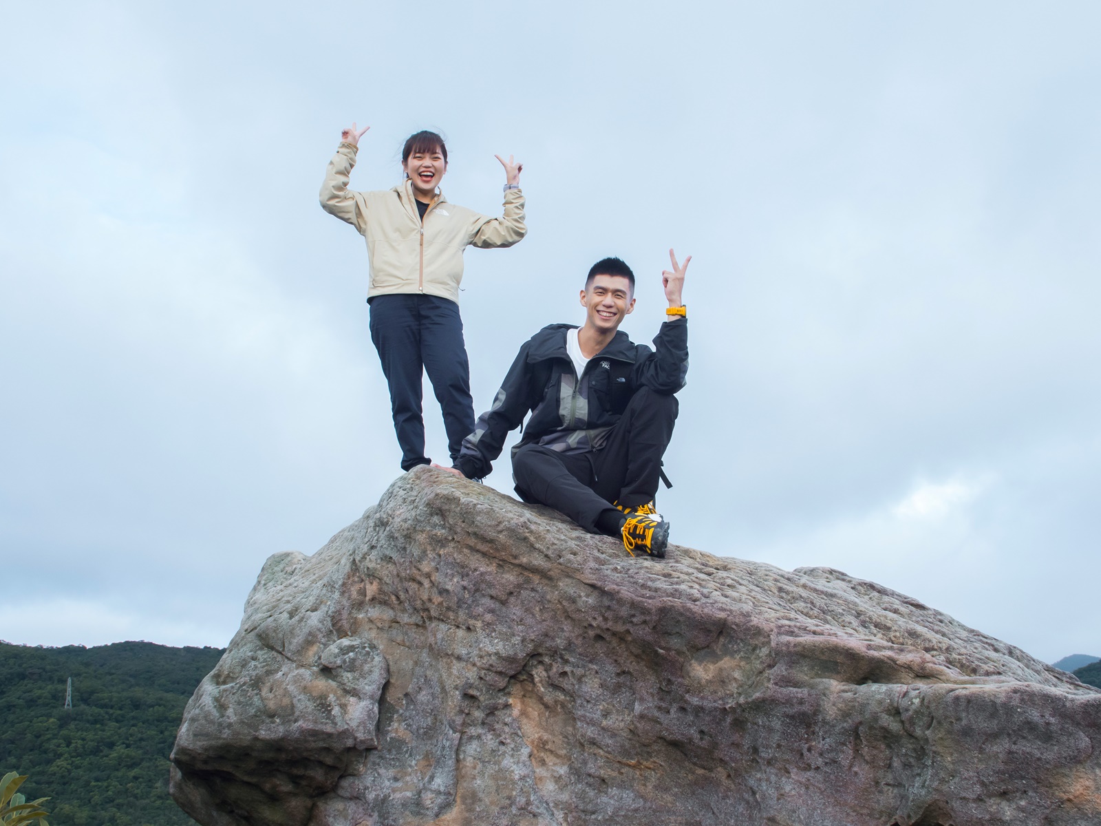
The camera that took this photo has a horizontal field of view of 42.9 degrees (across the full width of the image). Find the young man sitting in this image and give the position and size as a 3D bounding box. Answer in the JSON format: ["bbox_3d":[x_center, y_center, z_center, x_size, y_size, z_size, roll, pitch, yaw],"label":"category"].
[{"bbox_3d":[0.040,-0.010,4.820,0.870,1.050,0.750,2,-12,-8],"label":"young man sitting"}]

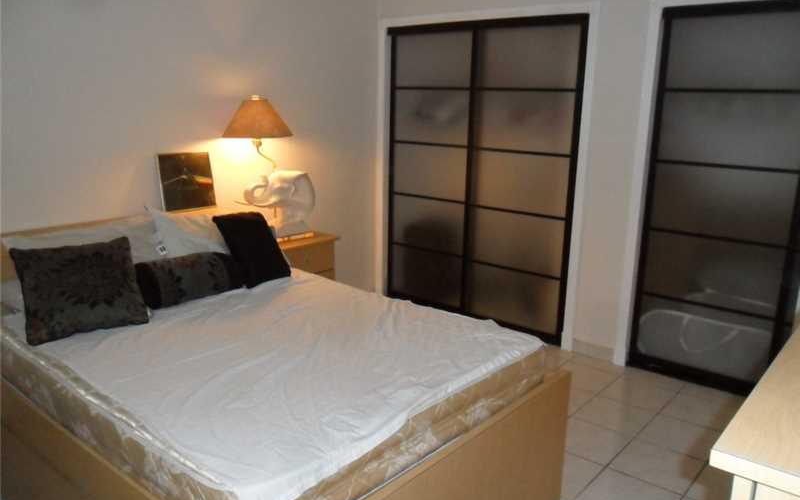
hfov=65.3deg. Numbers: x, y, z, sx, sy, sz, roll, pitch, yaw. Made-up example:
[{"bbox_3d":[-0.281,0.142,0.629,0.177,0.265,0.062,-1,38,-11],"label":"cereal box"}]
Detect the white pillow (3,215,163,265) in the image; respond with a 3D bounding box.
[{"bbox_3d":[-1.274,0.073,2.680,0.640,0.140,0.420,-14,55,-47],"label":"white pillow"}]

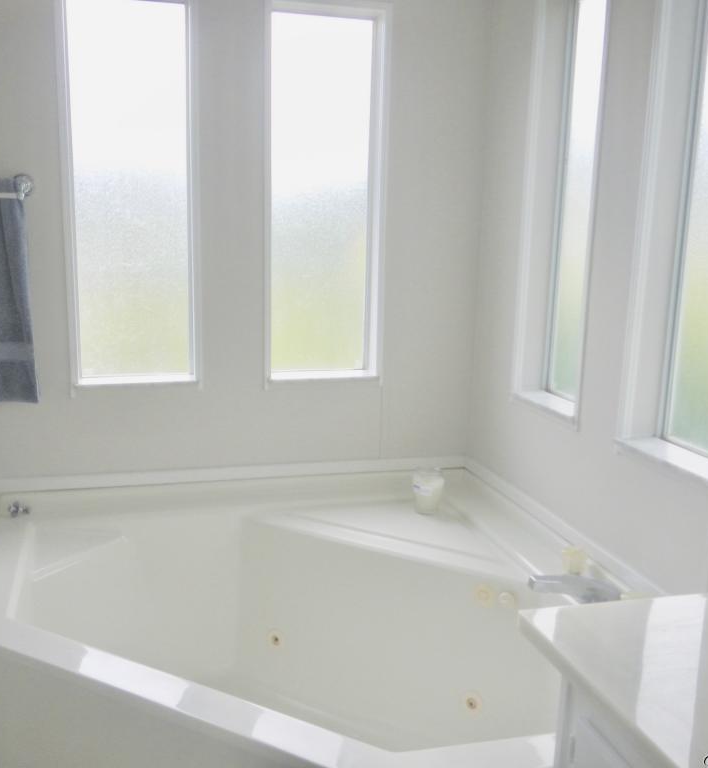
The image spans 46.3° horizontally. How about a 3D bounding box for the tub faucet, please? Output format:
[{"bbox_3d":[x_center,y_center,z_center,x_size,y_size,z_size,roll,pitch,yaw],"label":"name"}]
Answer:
[{"bbox_3d":[0.509,0.474,1.928,0.210,0.072,0.052,-2,11,-15],"label":"tub faucet"}]

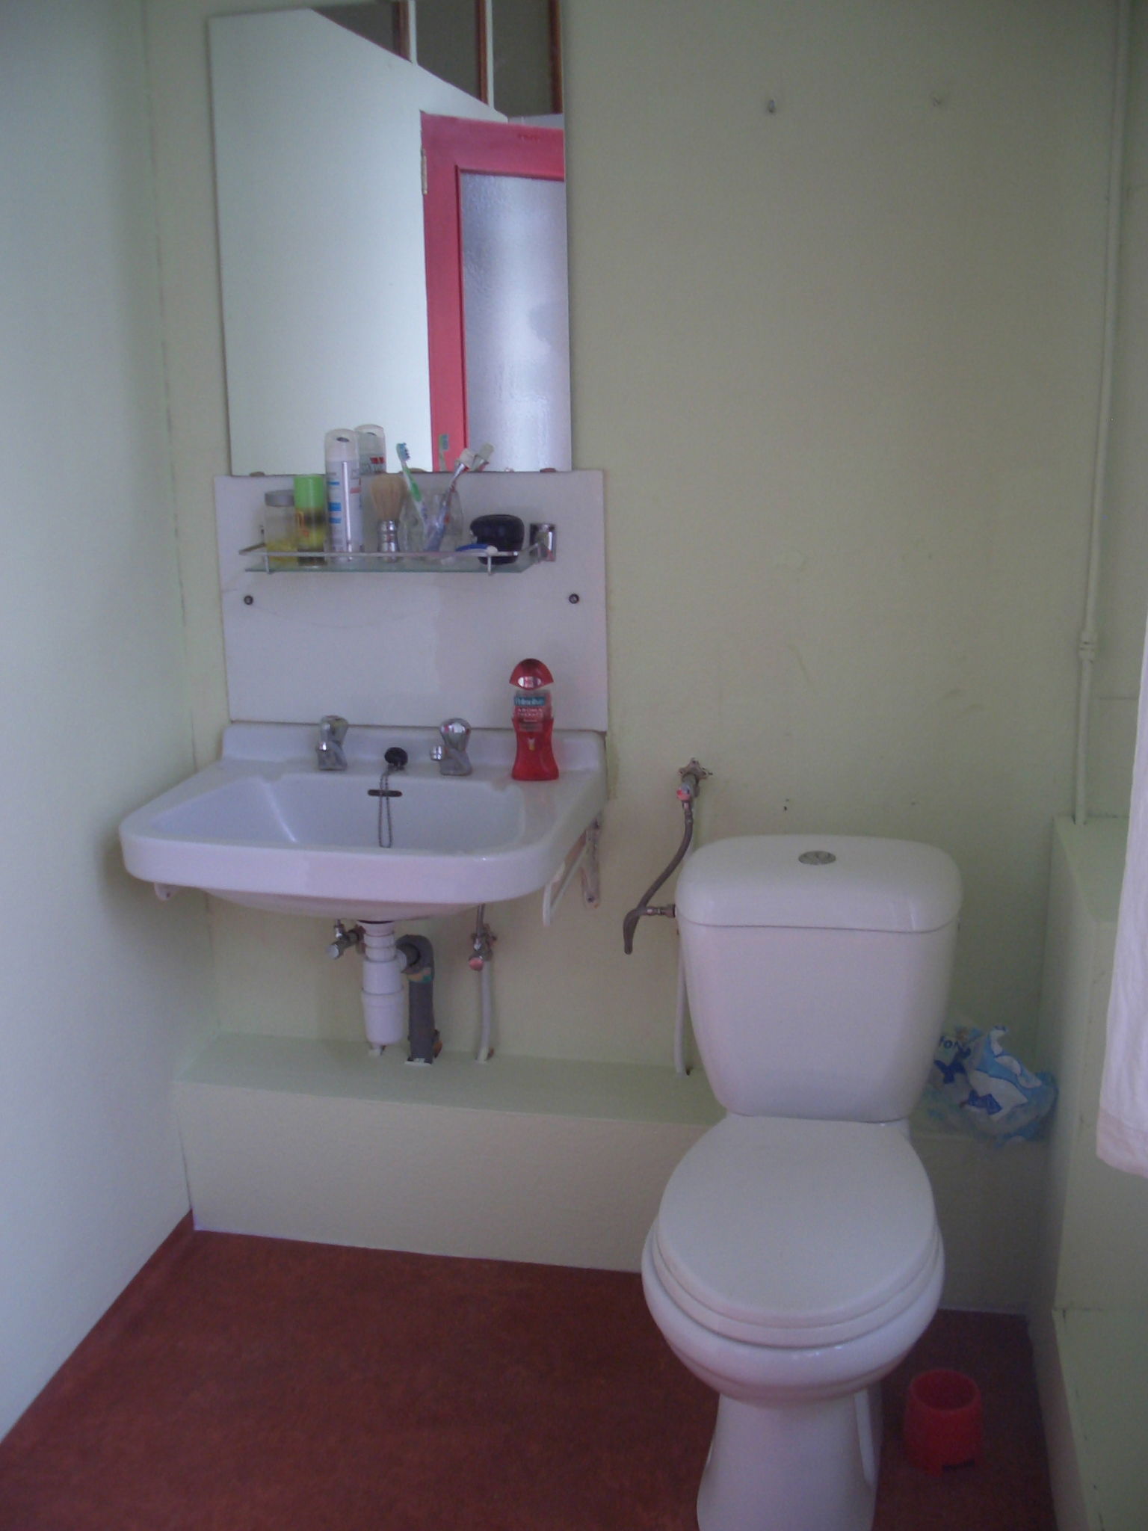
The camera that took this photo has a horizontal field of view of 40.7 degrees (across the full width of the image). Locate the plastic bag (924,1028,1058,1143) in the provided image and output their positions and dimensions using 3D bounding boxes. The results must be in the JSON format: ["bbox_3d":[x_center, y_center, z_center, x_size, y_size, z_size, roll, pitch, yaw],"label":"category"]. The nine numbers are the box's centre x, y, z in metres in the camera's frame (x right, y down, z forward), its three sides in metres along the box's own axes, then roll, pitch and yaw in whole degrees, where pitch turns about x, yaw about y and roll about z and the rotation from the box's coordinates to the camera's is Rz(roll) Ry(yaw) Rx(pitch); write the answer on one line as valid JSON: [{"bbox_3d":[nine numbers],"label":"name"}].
[{"bbox_3d":[0.651,0.480,2.435,0.207,0.148,0.180,2,13,11],"label":"plastic bag"}]

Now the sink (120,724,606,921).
[{"bbox_3d":[-0.301,0.117,2.390,0.655,0.260,0.500,2,13,11],"label":"sink"}]

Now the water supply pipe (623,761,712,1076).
[{"bbox_3d":[0.144,0.295,2.410,0.098,0.532,0.370,2,13,11],"label":"water supply pipe"}]

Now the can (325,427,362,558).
[{"bbox_3d":[-0.364,-0.427,2.449,0.053,0.202,0.053,-1,13,0],"label":"can"}]

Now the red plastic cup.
[{"bbox_3d":[0.496,0.873,2.073,0.105,0.083,0.105,2,13,11],"label":"red plastic cup"}]

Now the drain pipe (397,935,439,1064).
[{"bbox_3d":[-0.273,0.402,2.652,0.072,0.228,0.095,2,13,11],"label":"drain pipe"}]

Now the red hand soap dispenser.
[{"bbox_3d":[-0.065,-0.072,2.455,0.079,0.195,0.050,2,13,11],"label":"red hand soap dispenser"}]

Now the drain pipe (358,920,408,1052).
[{"bbox_3d":[-0.307,0.347,2.500,0.076,0.217,0.085,2,13,11],"label":"drain pipe"}]

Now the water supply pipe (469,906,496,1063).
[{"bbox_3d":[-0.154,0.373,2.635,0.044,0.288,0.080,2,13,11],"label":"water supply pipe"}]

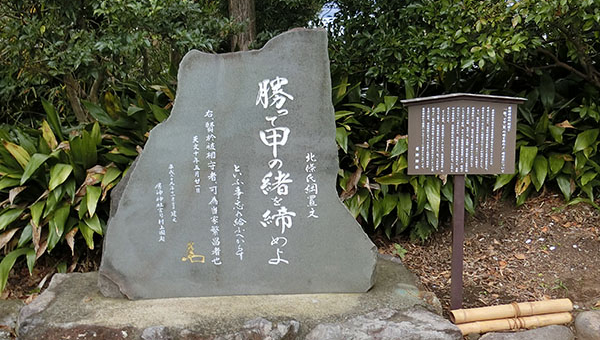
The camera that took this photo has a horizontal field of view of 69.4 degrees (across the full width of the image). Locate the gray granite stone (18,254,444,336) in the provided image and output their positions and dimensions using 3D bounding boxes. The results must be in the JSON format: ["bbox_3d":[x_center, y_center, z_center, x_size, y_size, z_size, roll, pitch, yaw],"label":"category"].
[{"bbox_3d":[-0.402,0.882,2.760,2.350,0.160,0.820,-1,8,-1],"label":"gray granite stone"}]

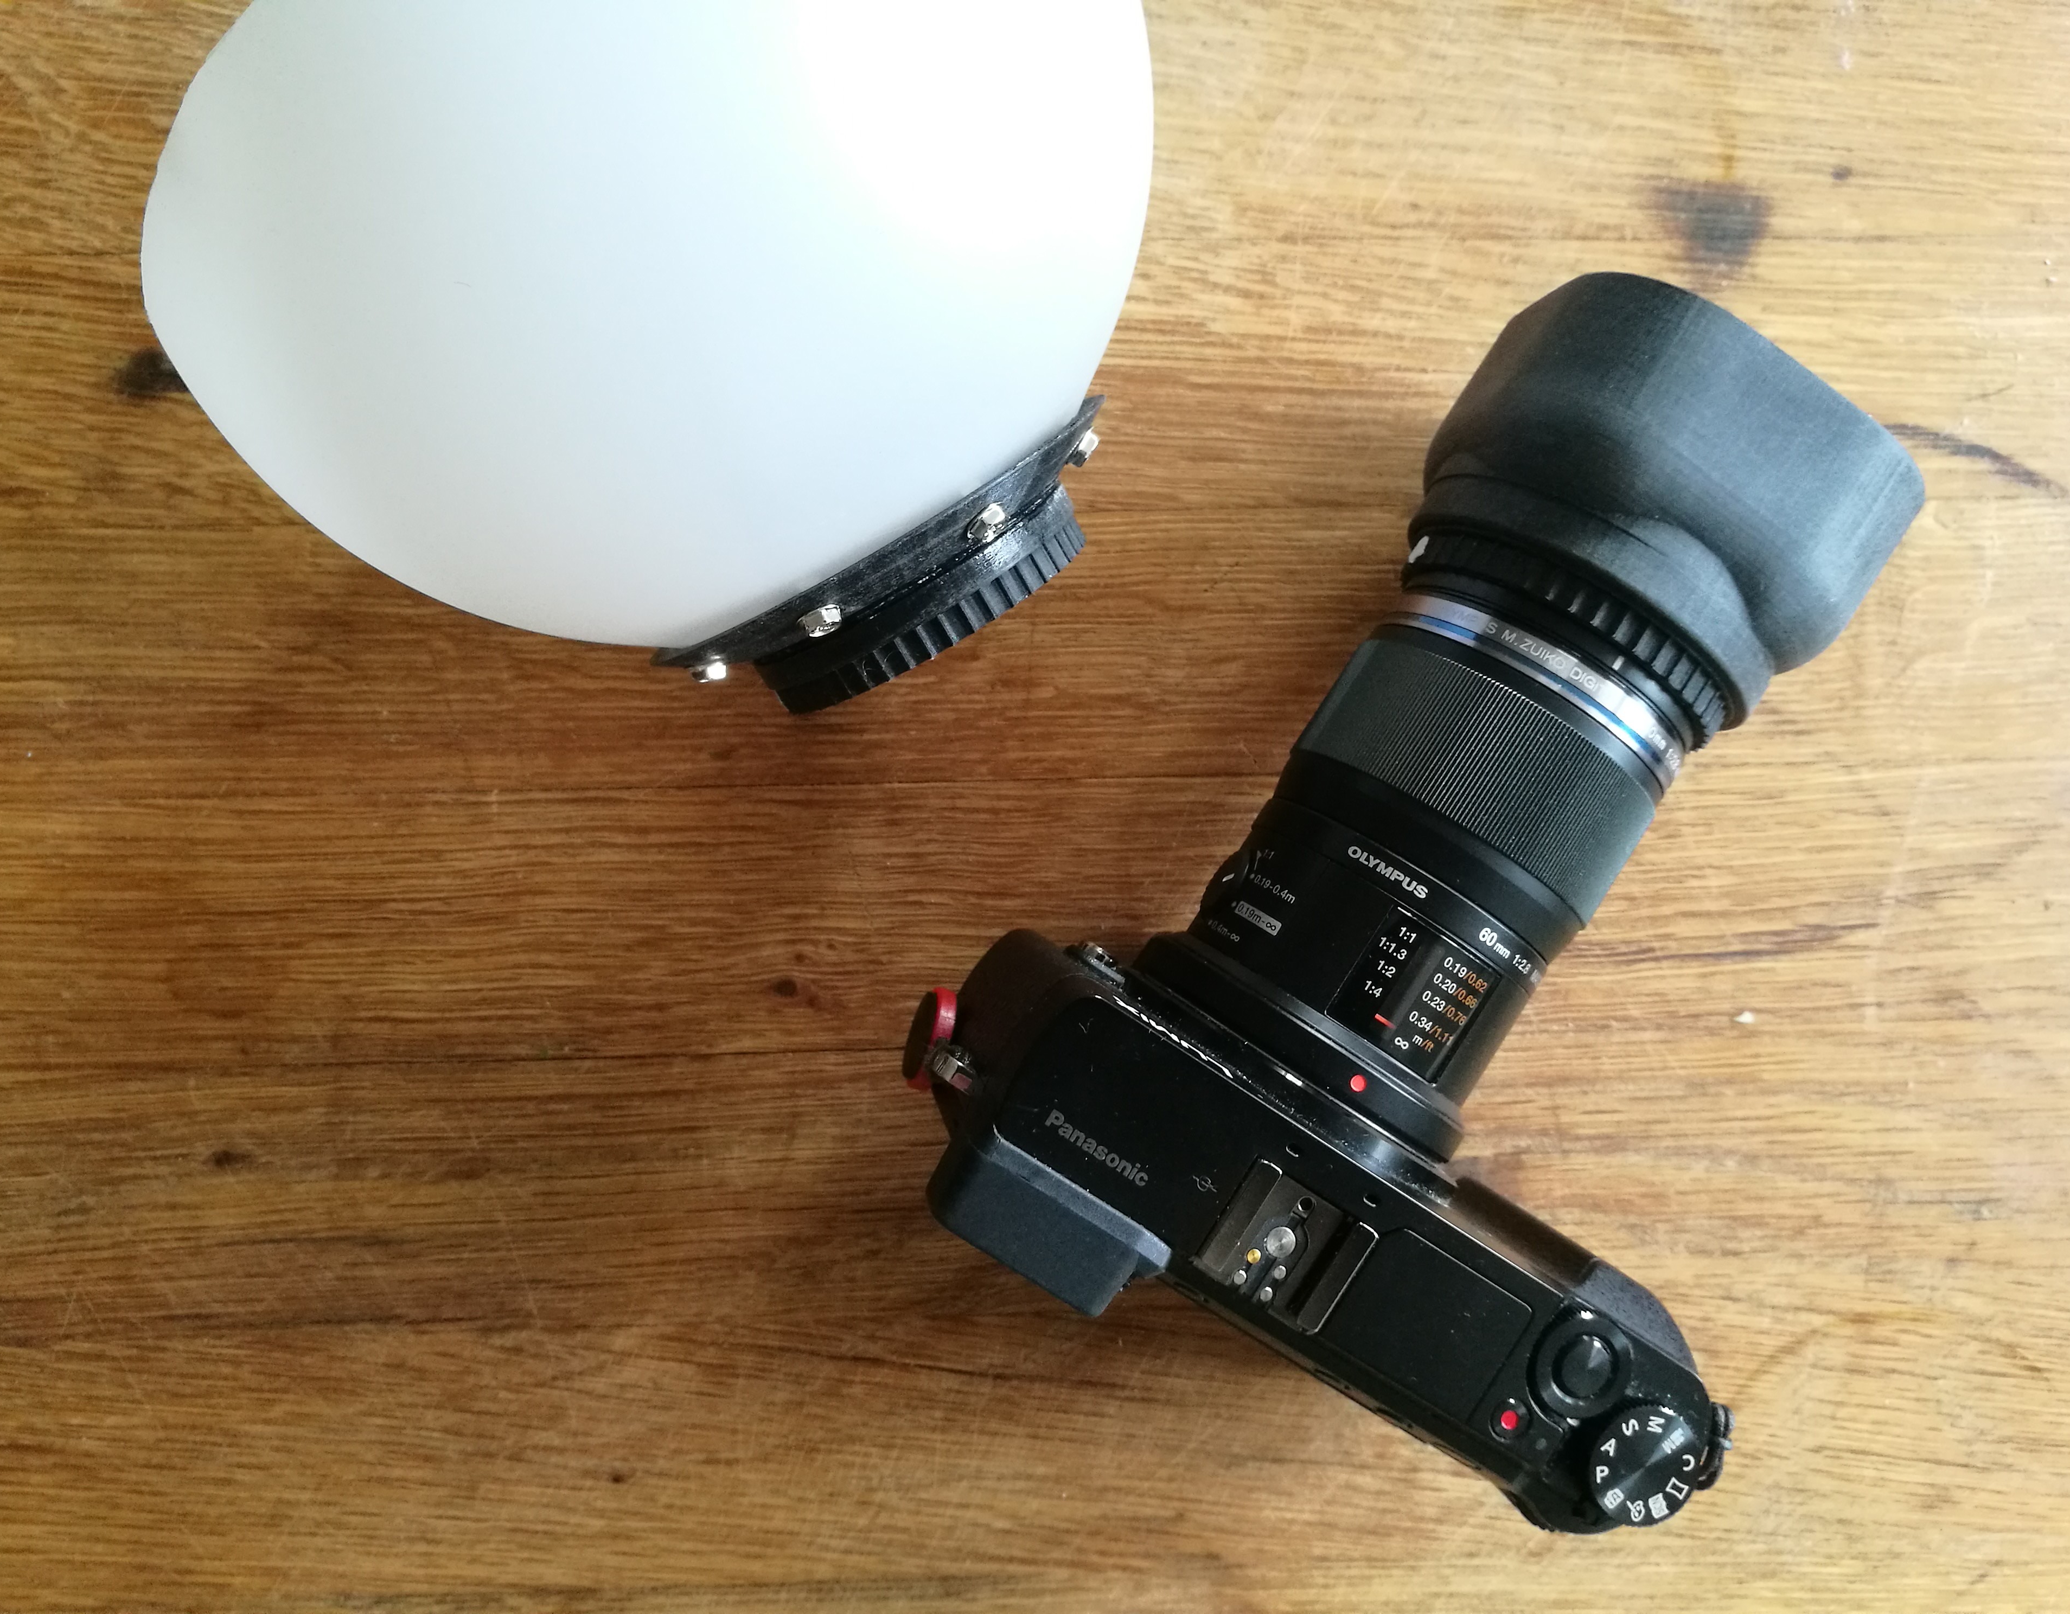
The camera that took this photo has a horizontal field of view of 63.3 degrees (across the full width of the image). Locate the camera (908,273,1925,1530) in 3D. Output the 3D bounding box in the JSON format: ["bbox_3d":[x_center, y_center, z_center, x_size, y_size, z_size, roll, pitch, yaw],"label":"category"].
[{"bbox_3d":[0.071,0.014,0.266,0.129,0.072,0.169,33,89,-9],"label":"camera"}]

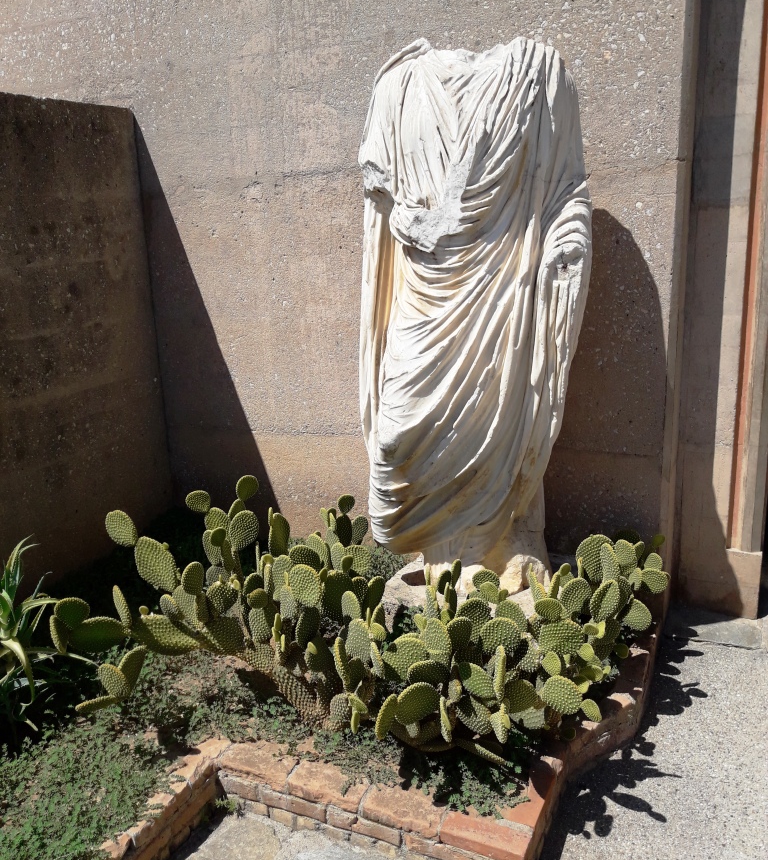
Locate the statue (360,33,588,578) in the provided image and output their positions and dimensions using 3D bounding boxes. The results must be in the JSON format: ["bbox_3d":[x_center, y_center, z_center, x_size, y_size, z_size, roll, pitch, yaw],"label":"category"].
[{"bbox_3d":[0.285,-0.328,2.578,0.690,1.640,0.450,3,15,17],"label":"statue"}]

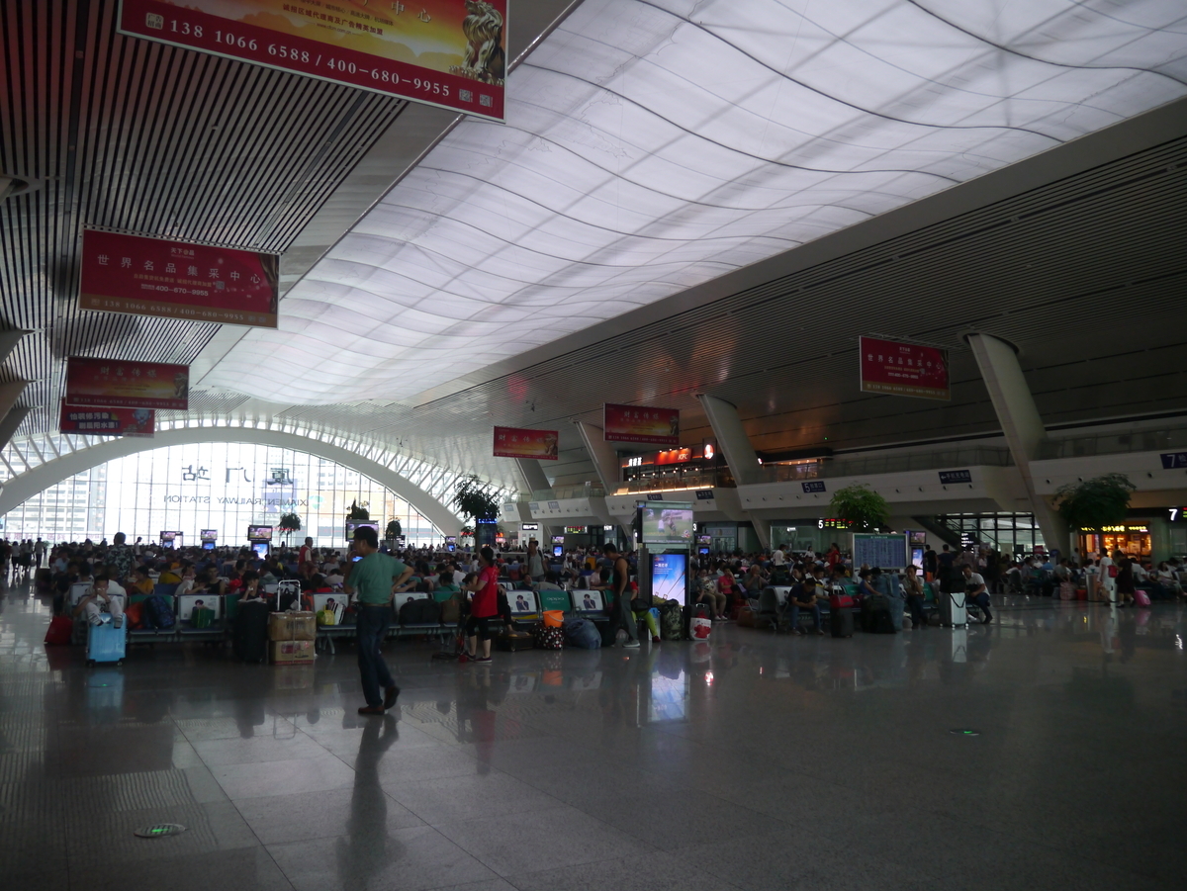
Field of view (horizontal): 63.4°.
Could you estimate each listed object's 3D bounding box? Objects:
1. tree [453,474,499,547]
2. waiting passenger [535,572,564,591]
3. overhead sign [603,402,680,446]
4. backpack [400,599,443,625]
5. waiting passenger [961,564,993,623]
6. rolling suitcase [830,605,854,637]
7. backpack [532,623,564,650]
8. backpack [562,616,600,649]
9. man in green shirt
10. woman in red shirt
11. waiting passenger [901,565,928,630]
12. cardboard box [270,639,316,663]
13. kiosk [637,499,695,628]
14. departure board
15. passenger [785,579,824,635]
[{"bbox_3d":[-3.301,2.588,26.935,1.400,3.500,1.400,4,-7,-29],"label":"tree"},{"bbox_3d":[-0.776,2.803,17.214,0.520,1.160,0.720,4,-7,-29],"label":"waiting passenger"},{"bbox_3d":[3.384,-1.401,66.072,6.109,2.518,0.250,4,-7,-29],"label":"overhead sign"},{"bbox_3d":[-2.552,2.451,14.206,0.560,0.370,0.340,4,-7,-29],"label":"backpack"},{"bbox_3d":[8.437,3.249,21.121,0.520,1.240,0.750,-4,-8,40],"label":"waiting passenger"},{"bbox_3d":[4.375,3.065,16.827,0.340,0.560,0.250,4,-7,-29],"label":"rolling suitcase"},{"bbox_3d":[-0.704,2.941,14.965,0.420,0.420,0.260,4,-7,-29],"label":"backpack"},{"bbox_3d":[-0.192,2.884,14.863,0.500,0.450,0.370,4,-7,-29],"label":"backpack"},{"bbox_3d":[-2.019,1.650,9.166,0.440,1.720,0.530,-5,-8,42],"label":"man in green shirt"},{"bbox_3d":[-1.563,2.198,13.399,0.500,1.580,0.460,-2,-6,25],"label":"woman in red shirt"},{"bbox_3d":[6.444,3.056,19.451,0.500,1.220,0.680,1,-6,-5],"label":"waiting passenger"},{"bbox_3d":[-4.097,2.776,13.100,0.500,0.280,0.380,4,-7,-27],"label":"cardboard box"},{"bbox_3d":[1.246,2.152,16.743,1.020,2.310,0.330,4,-7,-29],"label":"kiosk"},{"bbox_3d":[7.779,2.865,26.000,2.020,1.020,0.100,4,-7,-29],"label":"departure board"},{"bbox_3d":[4.011,3.006,18.219,0.520,1.030,0.750,2,-6,-18],"label":"passenger"}]

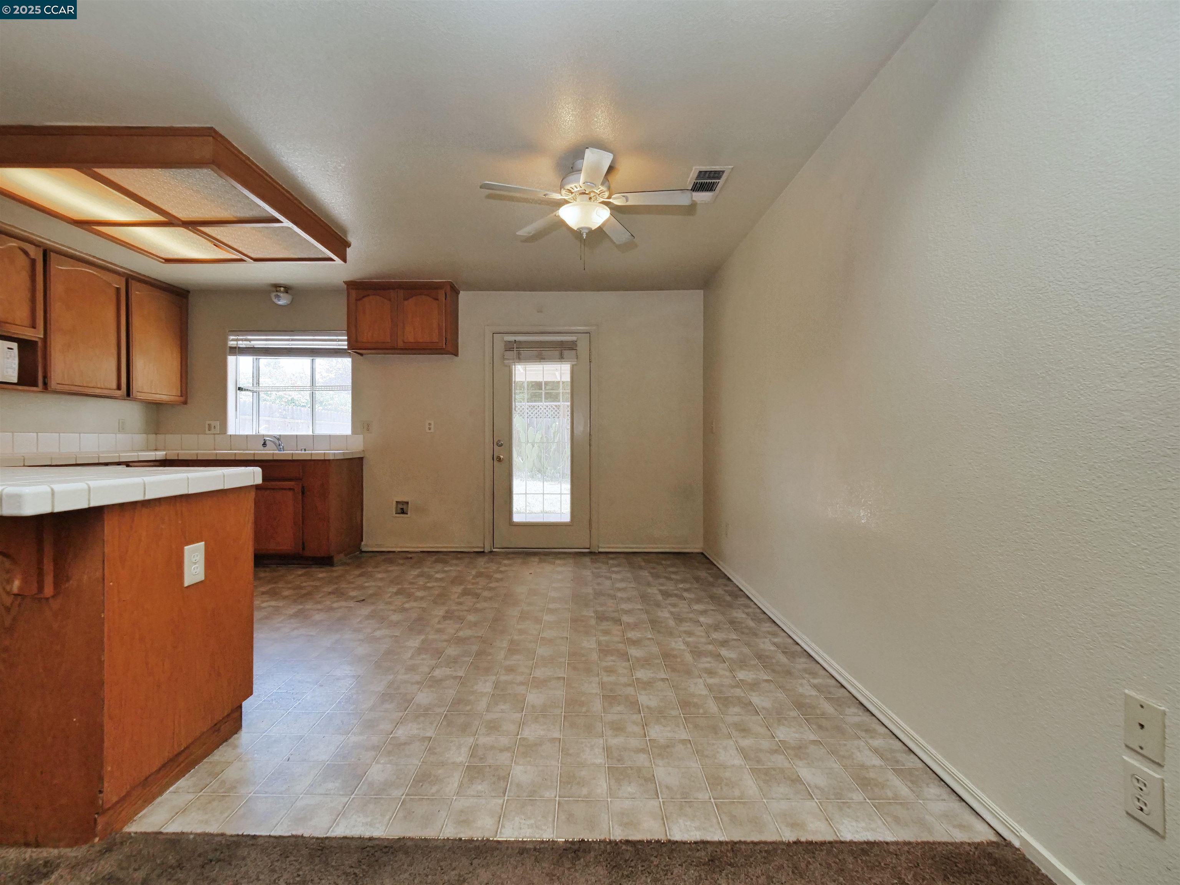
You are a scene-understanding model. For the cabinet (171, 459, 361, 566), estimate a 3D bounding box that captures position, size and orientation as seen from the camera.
[{"bbox_3d":[-2.804,0.585,4.230,1.310,0.900,0.590,0,0,0],"label":"cabinet"}]

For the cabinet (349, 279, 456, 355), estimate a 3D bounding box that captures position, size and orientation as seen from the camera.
[{"bbox_3d":[-1.685,-1.115,4.350,0.910,0.610,0.340,0,0,0],"label":"cabinet"}]

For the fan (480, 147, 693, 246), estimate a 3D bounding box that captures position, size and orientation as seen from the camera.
[{"bbox_3d":[-0.022,-1.235,2.430,1.060,0.390,1.050,0,0,0],"label":"fan"}]

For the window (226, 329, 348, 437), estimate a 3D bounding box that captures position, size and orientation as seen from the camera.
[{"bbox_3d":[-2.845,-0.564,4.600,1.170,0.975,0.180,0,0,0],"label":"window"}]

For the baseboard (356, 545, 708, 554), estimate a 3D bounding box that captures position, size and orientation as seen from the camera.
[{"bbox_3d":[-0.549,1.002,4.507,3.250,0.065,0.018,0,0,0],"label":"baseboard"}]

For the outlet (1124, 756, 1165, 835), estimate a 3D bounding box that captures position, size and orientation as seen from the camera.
[{"bbox_3d":[1.107,0.708,0.953,0.008,0.115,0.070,0,0,0],"label":"outlet"}]

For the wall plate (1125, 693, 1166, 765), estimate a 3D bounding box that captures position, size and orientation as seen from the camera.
[{"bbox_3d":[1.107,0.570,0.953,0.008,0.112,0.070,0,0,0],"label":"wall plate"}]

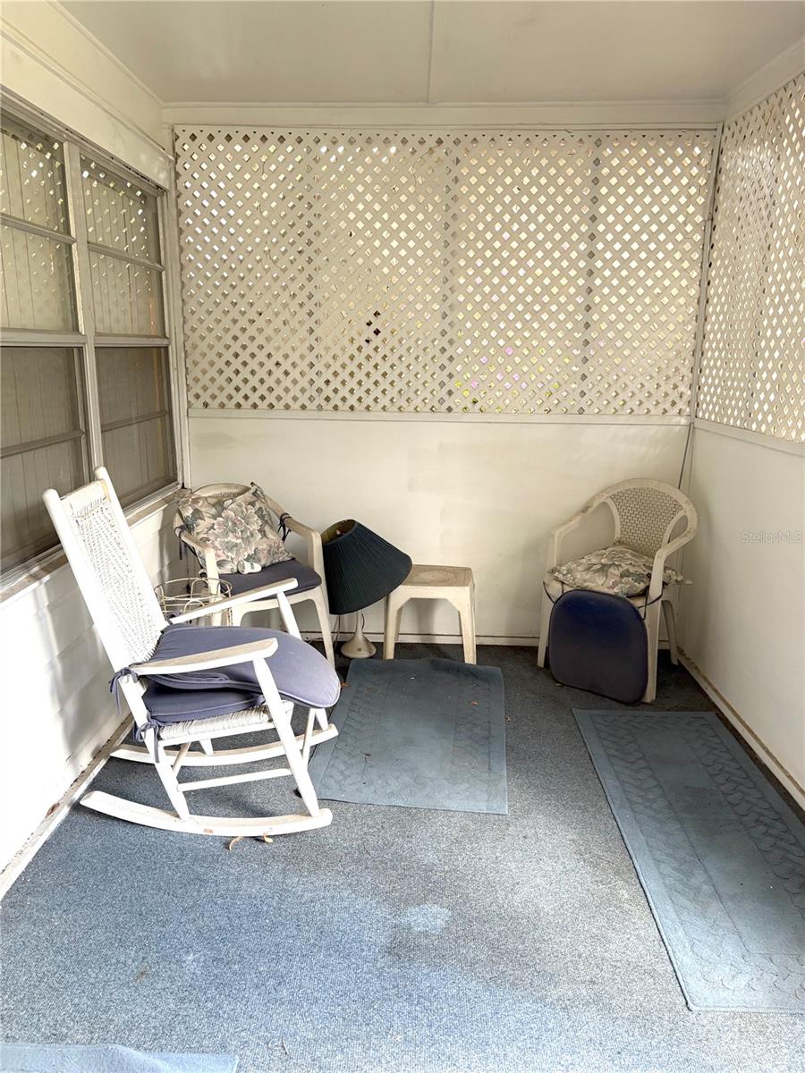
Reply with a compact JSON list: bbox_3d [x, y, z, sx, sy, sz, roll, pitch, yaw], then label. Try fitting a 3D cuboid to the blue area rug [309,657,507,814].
[{"bbox_3d":[0.045,0.715,3.081,0.690,0.030,1.090,2,13,6],"label":"blue area rug"}]

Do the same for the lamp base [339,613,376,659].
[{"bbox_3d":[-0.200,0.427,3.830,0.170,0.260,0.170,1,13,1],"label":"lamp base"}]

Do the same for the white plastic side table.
[{"bbox_3d":[0.128,0.375,3.739,0.415,0.410,0.370,1,13,1],"label":"white plastic side table"}]

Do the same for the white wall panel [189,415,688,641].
[{"bbox_3d":[0.157,-0.025,3.841,2.320,1.080,0.030,1,13,1],"label":"white wall panel"}]

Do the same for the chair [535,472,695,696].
[{"bbox_3d":[0.961,0.195,3.595,0.575,0.842,0.530,11,16,37],"label":"chair"}]

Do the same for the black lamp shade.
[{"bbox_3d":[-0.226,0.094,3.609,0.440,0.290,0.440,-25,24,7],"label":"black lamp shade"}]

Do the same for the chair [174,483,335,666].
[{"bbox_3d":[-0.657,0.185,3.575,0.575,0.835,0.530,-9,16,-37],"label":"chair"}]

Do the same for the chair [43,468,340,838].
[{"bbox_3d":[-0.594,0.332,2.478,0.785,1.045,0.600,0,13,-2],"label":"chair"}]

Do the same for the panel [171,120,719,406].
[{"bbox_3d":[0.168,-1.158,3.579,2.310,1.215,0.030,1,13,1],"label":"panel"}]

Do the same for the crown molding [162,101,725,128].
[{"bbox_3d":[0.167,-1.794,3.418,2.370,0.105,0.035,1,13,1],"label":"crown molding"}]

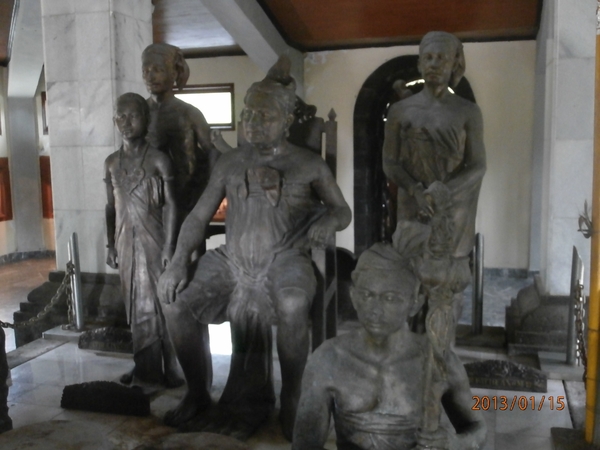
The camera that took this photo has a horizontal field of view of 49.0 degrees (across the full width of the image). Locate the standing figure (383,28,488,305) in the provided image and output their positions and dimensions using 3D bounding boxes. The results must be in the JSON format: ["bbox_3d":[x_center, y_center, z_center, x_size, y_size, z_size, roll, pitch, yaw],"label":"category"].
[{"bbox_3d":[0.632,-0.091,3.113,0.500,1.610,0.370,1,7,13],"label":"standing figure"}]

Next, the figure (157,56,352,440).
[{"bbox_3d":[-0.171,0.034,2.744,0.670,1.468,0.840,2,7,17],"label":"figure"}]

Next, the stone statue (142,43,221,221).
[{"bbox_3d":[-0.671,-0.103,3.341,0.490,1.604,0.390,2,7,20],"label":"stone statue"}]

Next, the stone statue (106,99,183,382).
[{"bbox_3d":[-0.718,0.075,3.001,0.350,1.334,0.290,1,7,14],"label":"stone statue"}]

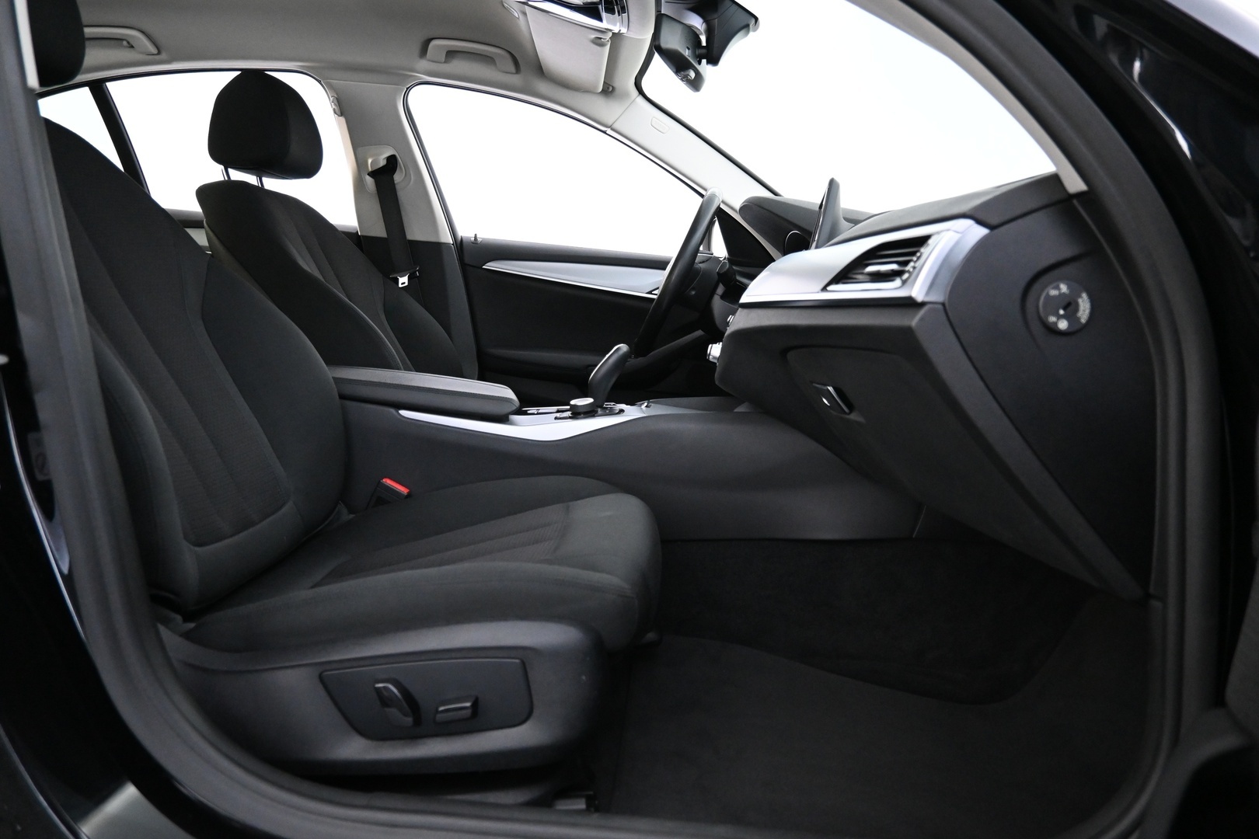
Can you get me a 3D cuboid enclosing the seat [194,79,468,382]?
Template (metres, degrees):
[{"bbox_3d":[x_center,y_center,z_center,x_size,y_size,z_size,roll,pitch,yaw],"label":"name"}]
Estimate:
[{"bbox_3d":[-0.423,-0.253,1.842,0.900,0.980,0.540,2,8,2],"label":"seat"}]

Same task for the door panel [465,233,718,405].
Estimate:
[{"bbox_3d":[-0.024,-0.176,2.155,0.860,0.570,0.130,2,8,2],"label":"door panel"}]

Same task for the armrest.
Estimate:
[{"bbox_3d":[-0.373,-0.051,1.488,0.370,0.078,0.210,7,8,1],"label":"armrest"}]

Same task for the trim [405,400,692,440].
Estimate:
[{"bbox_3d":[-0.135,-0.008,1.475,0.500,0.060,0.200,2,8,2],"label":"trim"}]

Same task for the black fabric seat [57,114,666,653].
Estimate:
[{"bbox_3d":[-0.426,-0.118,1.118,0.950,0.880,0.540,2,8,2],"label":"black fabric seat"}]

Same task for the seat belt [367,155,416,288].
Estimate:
[{"bbox_3d":[-0.584,-0.486,2.072,0.085,0.340,0.050,-3,19,3],"label":"seat belt"}]

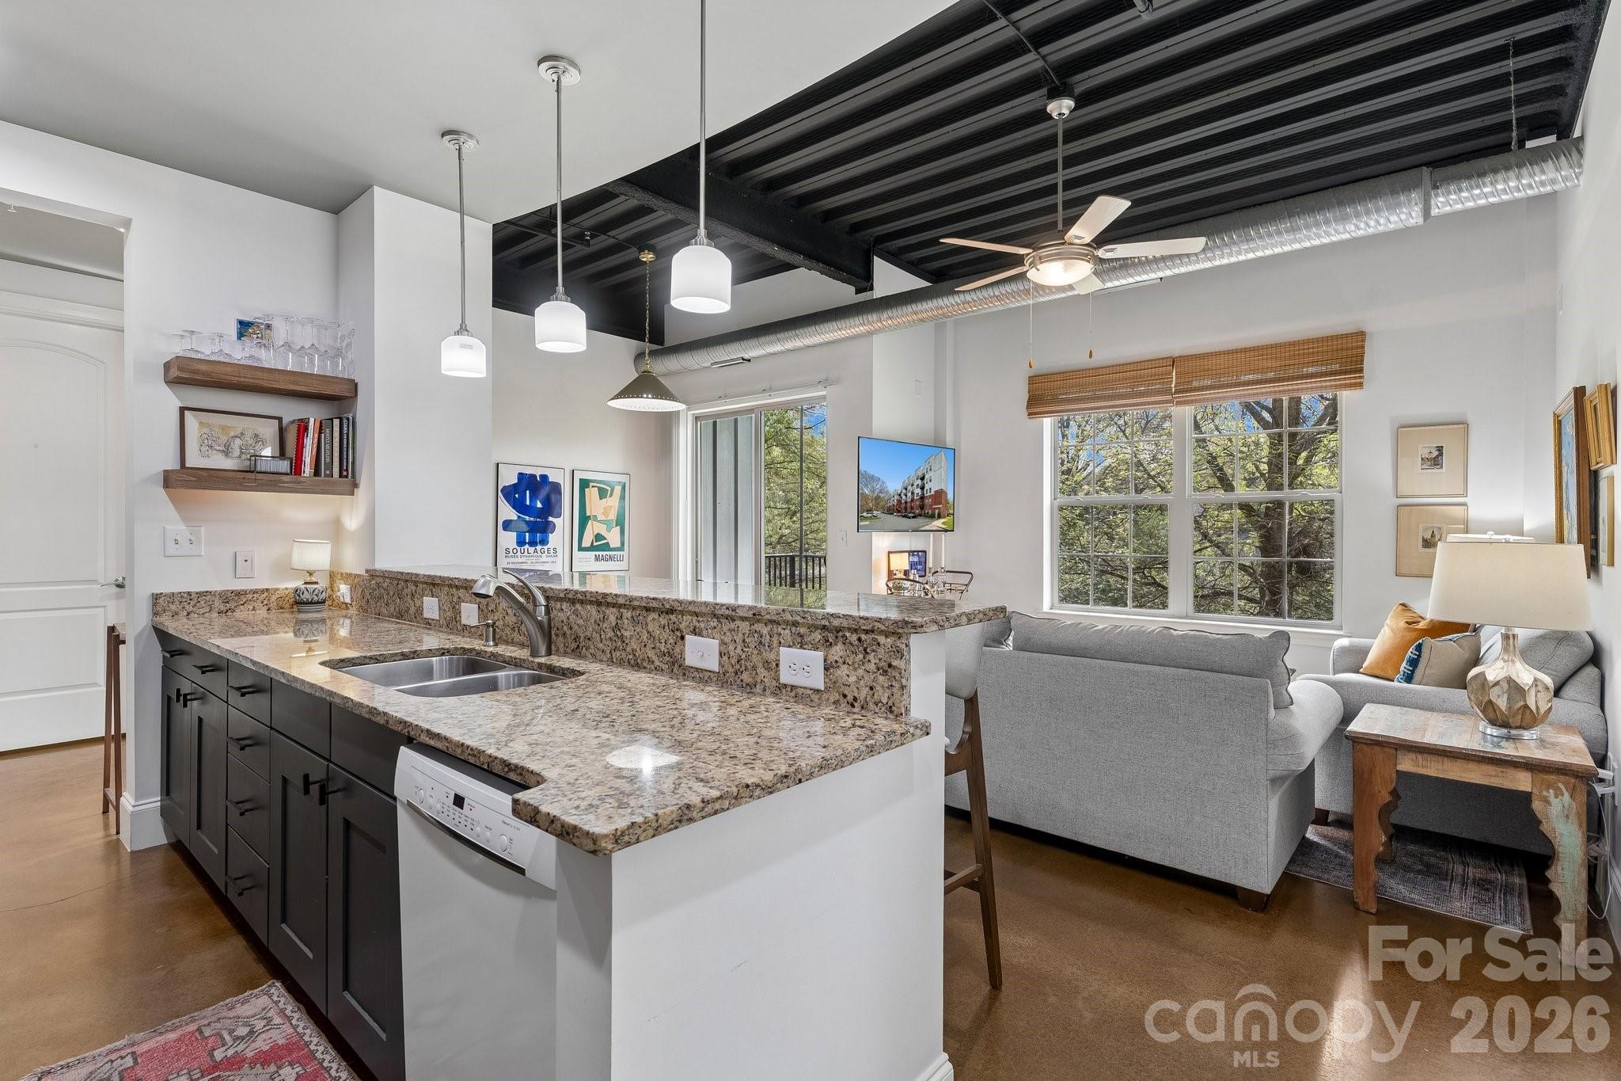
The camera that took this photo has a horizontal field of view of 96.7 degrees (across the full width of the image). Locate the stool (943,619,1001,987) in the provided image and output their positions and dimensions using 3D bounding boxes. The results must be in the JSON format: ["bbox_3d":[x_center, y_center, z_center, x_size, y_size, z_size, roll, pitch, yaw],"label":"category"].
[{"bbox_3d":[0.200,0.735,1.970,0.460,1.060,0.520,0,0,42],"label":"stool"}]

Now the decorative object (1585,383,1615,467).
[{"bbox_3d":[2.590,-0.364,2.360,0.035,0.252,0.330,-5,-3,42],"label":"decorative object"}]

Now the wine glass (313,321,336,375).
[{"bbox_3d":[-2.144,-0.836,3.181,0.088,0.236,0.088,1,1,40],"label":"wine glass"}]

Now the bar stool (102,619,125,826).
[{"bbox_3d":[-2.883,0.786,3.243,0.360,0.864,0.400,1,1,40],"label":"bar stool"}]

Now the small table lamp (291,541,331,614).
[{"bbox_3d":[-2.148,0.147,3.101,0.168,0.311,0.168,1,1,40],"label":"small table lamp"}]

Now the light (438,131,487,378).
[{"bbox_3d":[-1.290,-1.048,2.658,0.147,0.880,0.147,1,1,39],"label":"light"}]

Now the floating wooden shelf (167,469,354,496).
[{"bbox_3d":[-2.277,-0.236,3.012,0.252,0.070,0.605,1,1,39],"label":"floating wooden shelf"}]

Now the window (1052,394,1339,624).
[{"bbox_3d":[2.554,-0.248,4.989,1.813,1.570,0.110,1,1,40],"label":"window"}]

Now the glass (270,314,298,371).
[{"bbox_3d":[-2.189,-0.816,2.999,0.082,0.240,0.082,1,1,39],"label":"glass"}]

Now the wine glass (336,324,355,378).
[{"bbox_3d":[-2.049,-0.820,3.170,0.077,0.240,0.077,1,1,39],"label":"wine glass"}]

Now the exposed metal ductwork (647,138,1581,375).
[{"bbox_3d":[0.860,-1.656,5.021,6.250,0.260,0.260,0,1,38],"label":"exposed metal ductwork"}]

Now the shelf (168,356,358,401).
[{"bbox_3d":[-2.276,-0.661,3.009,0.252,0.071,0.605,1,1,39],"label":"shelf"}]

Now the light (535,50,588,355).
[{"bbox_3d":[-0.785,-1.055,2.262,0.168,0.892,0.168,1,1,40],"label":"light"}]

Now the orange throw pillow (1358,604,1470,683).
[{"bbox_3d":[3.300,0.572,3.870,0.170,0.460,0.480,30,-11,-19],"label":"orange throw pillow"}]

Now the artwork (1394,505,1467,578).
[{"bbox_3d":[3.532,0.005,4.097,0.305,0.410,0.025,1,1,40],"label":"artwork"}]

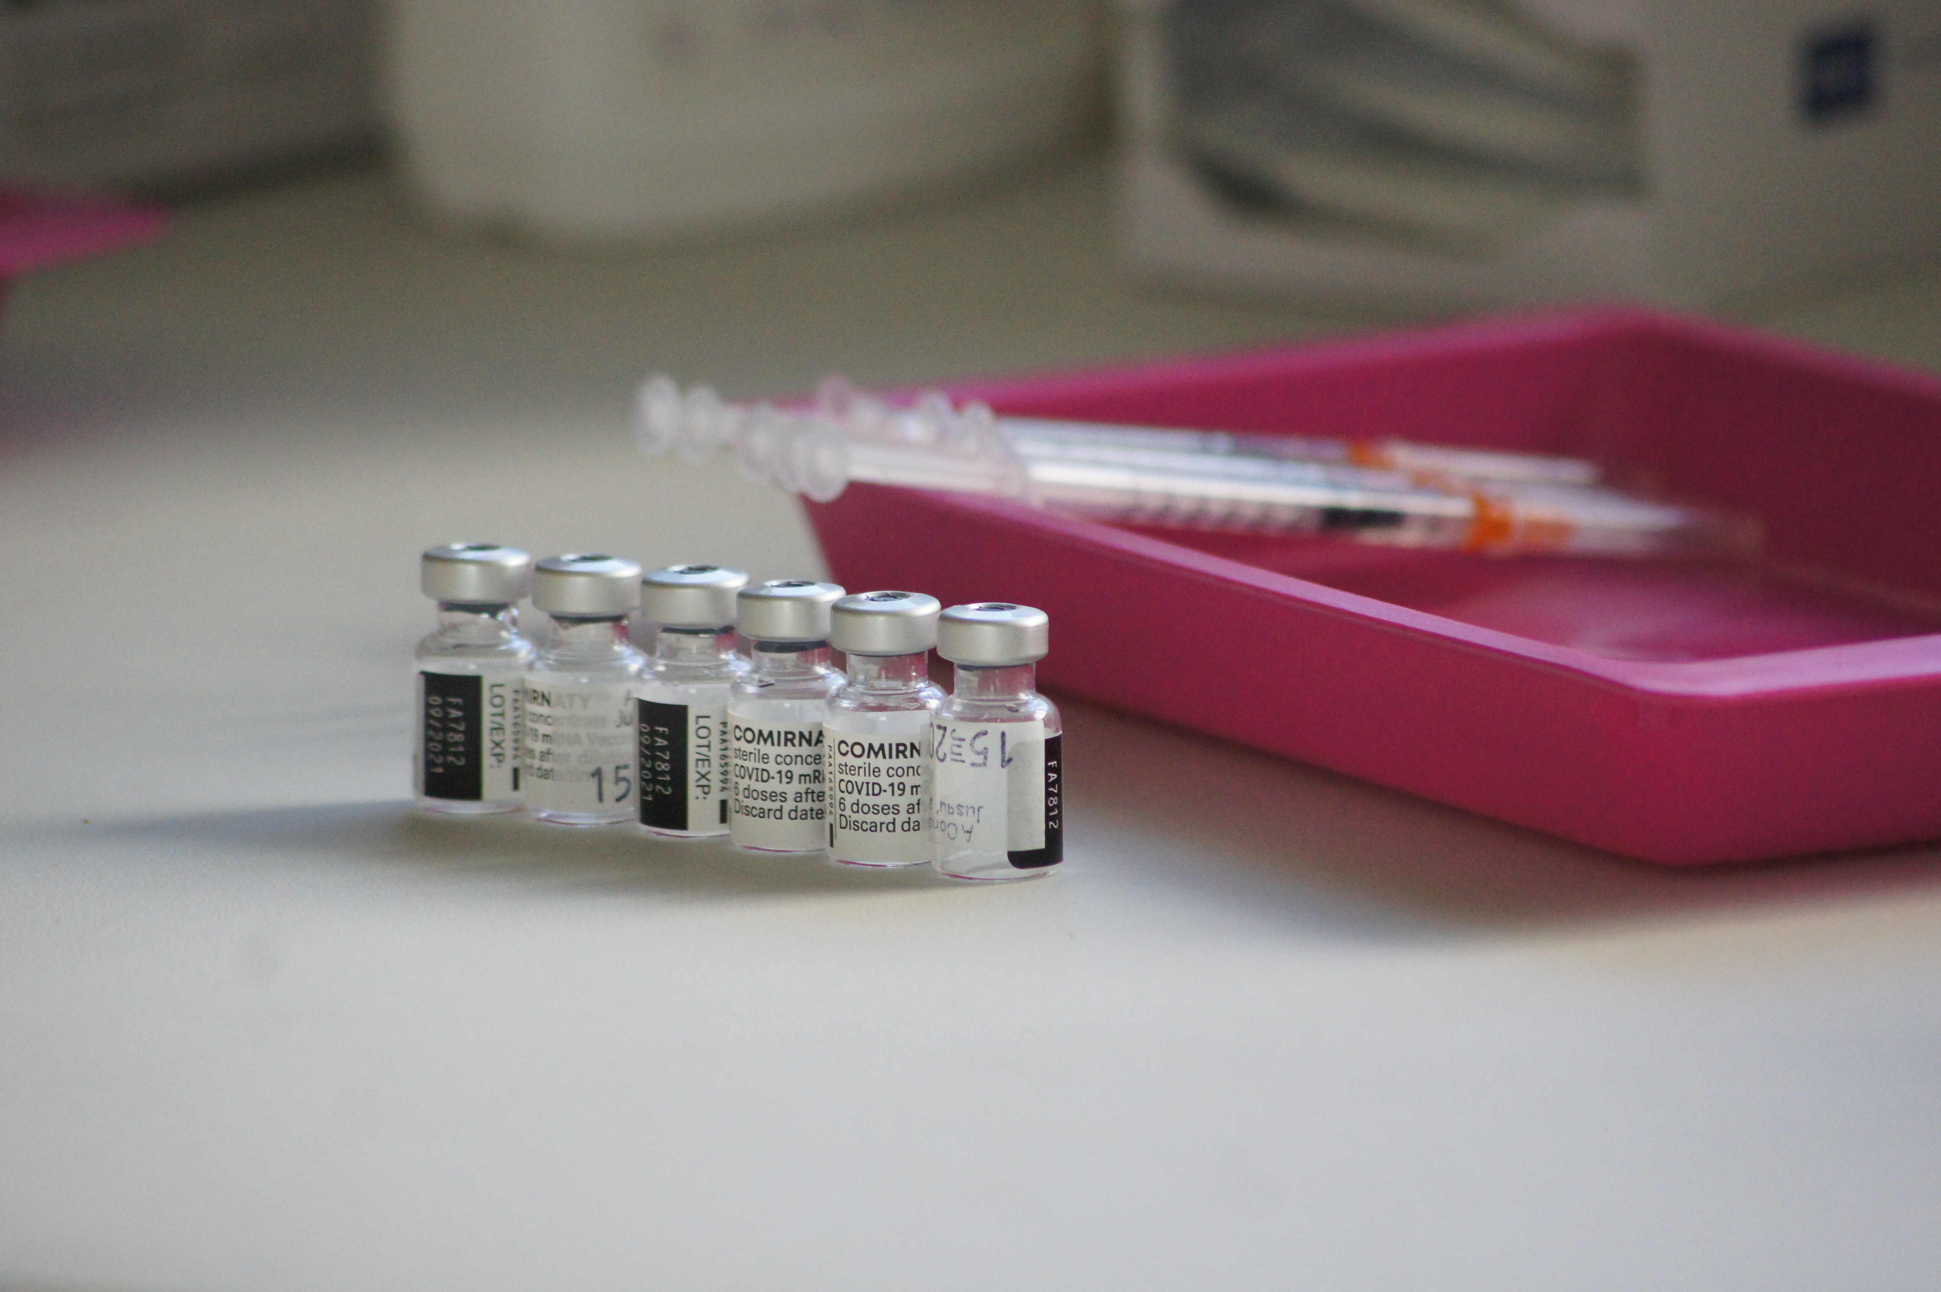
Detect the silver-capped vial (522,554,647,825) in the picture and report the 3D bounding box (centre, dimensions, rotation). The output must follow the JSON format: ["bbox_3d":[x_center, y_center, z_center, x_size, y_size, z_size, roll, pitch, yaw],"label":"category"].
[{"bbox_3d":[-0.048,0.005,2.041,0.016,0.032,0.016,-1,11,0],"label":"silver-capped vial"}]

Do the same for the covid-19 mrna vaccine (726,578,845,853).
[{"bbox_3d":[-0.022,0.008,2.021,0.016,0.032,0.016,-1,11,0],"label":"covid-19 mrna vaccine"}]

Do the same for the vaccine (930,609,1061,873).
[{"bbox_3d":[0.003,0.012,2.001,0.016,0.032,0.016,-1,11,0],"label":"vaccine"}]

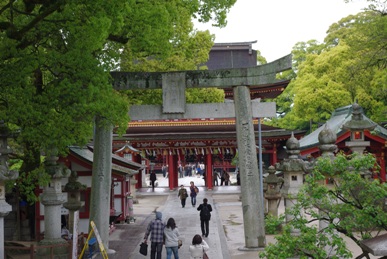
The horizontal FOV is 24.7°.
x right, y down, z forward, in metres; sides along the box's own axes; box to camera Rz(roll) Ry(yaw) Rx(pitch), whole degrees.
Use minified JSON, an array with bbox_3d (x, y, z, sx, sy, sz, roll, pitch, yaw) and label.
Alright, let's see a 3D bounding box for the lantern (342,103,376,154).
[{"bbox_3d":[7.524,1.632,40.000,1.500,5.711,1.500,-1,-1,1],"label":"lantern"}]

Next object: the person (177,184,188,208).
[{"bbox_3d":[-0.667,4.397,57.700,0.600,1.497,0.400,-1,-1,1],"label":"person"}]

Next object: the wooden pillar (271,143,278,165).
[{"bbox_3d":[7.108,3.056,76.500,0.430,3.858,0.430,-1,-1,1],"label":"wooden pillar"}]

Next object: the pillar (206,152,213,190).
[{"bbox_3d":[1.376,3.419,74.500,0.490,3.546,0.490,-1,-1,1],"label":"pillar"}]

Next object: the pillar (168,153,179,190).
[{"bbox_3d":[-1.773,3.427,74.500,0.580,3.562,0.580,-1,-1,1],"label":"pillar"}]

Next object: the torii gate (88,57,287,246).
[{"bbox_3d":[-0.690,0.946,34.800,9.100,7.650,1.000,-1,-1,1],"label":"torii gate"}]

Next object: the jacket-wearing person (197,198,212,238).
[{"bbox_3d":[0.497,3.898,38.800,0.640,1.728,0.450,-1,-1,1],"label":"jacket-wearing person"}]

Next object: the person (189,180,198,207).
[{"bbox_3d":[0.052,4.254,57.800,0.560,1.696,0.420,-1,-1,1],"label":"person"}]

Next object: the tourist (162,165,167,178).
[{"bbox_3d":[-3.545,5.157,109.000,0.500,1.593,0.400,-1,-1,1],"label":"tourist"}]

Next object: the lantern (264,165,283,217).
[{"bbox_3d":[3.865,3.249,42.800,0.980,3.055,0.980,-1,-1,1],"label":"lantern"}]

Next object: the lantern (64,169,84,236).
[{"bbox_3d":[-5.042,3.297,37.300,0.980,3.085,0.980,-1,-1,1],"label":"lantern"}]

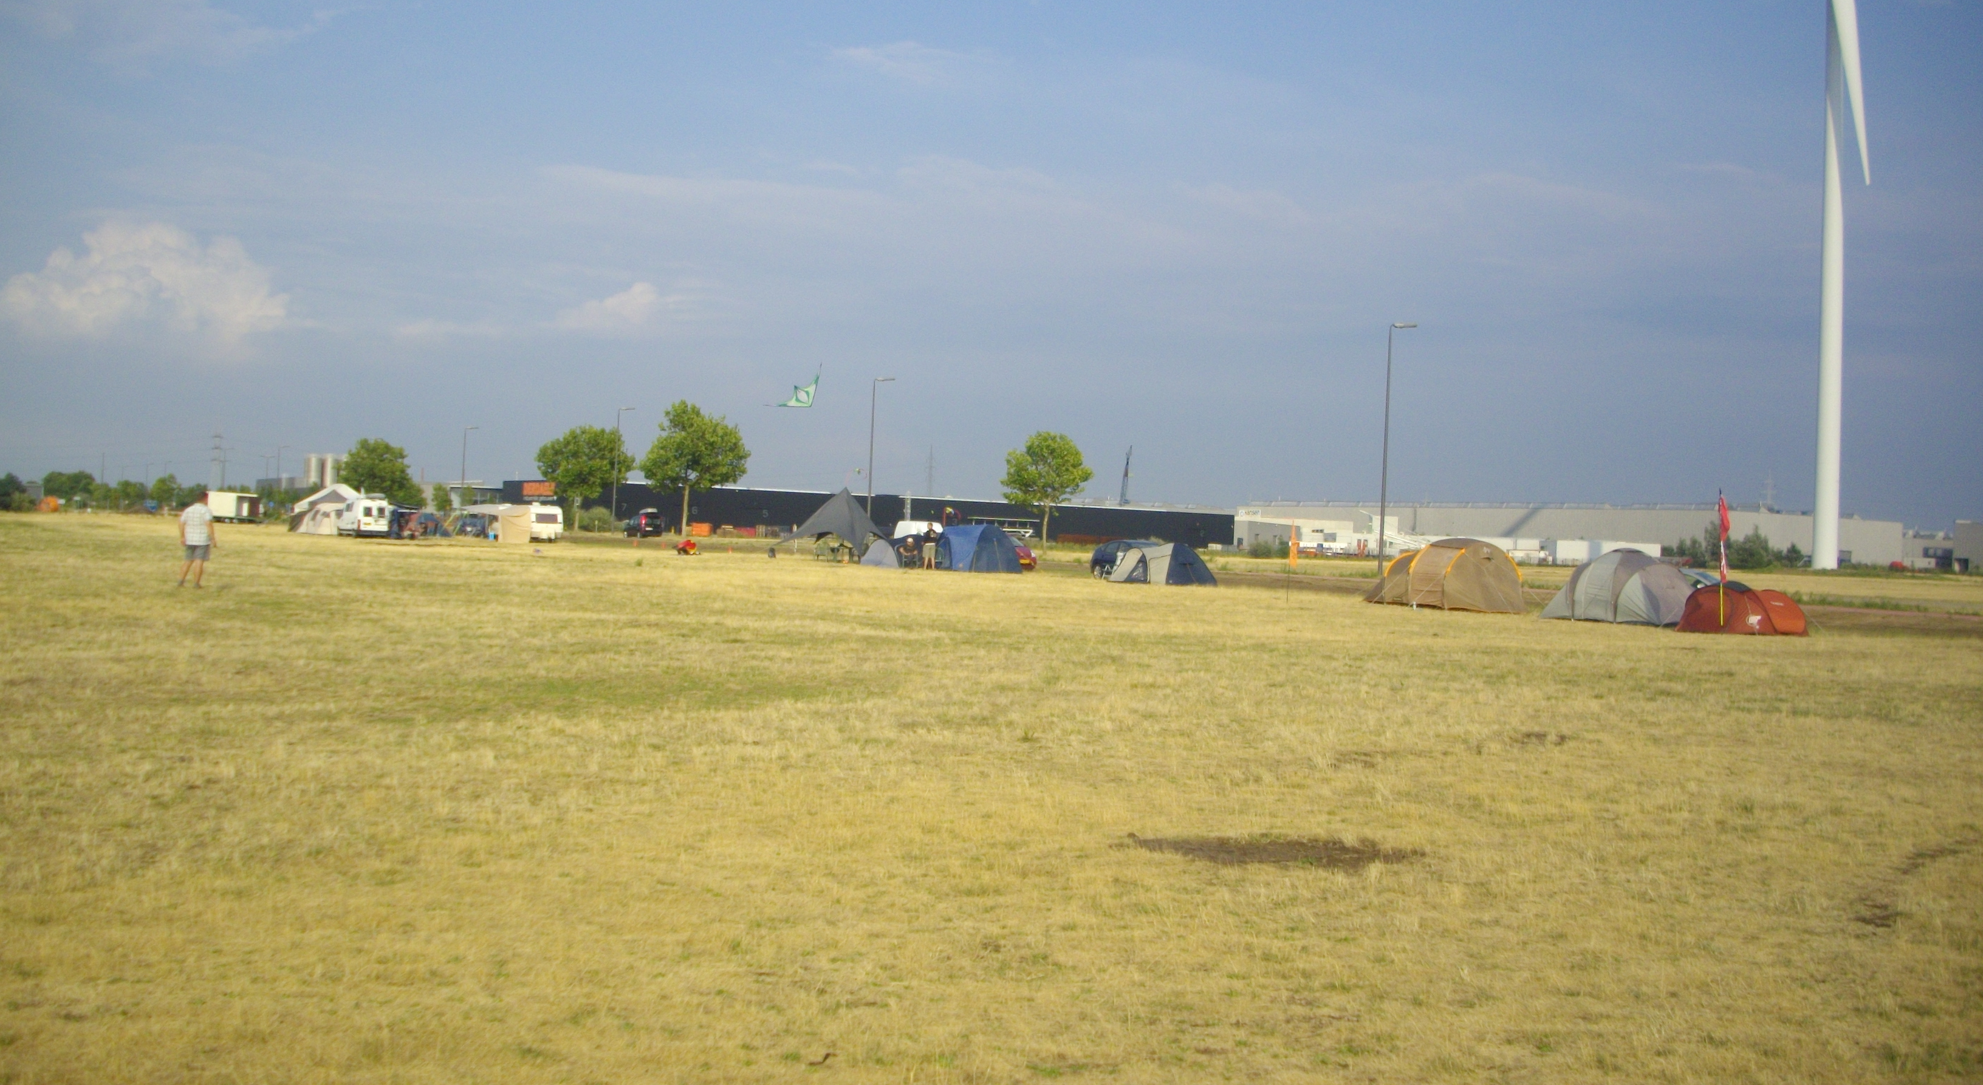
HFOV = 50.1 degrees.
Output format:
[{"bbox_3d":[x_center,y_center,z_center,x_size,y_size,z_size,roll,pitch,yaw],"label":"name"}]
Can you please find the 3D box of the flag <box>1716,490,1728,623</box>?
[{"bbox_3d":[14.631,0.373,42.500,0.260,2.827,0.150,2,0,0],"label":"flag"}]

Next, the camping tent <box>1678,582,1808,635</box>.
[{"bbox_3d":[15.881,1.392,44.800,2.500,1.070,1.700,2,0,6],"label":"camping tent"}]

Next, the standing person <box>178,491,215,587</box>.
[{"bbox_3d":[-14.787,-0.043,39.400,0.620,1.780,0.420,2,0,-10],"label":"standing person"}]

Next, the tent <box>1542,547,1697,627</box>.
[{"bbox_3d":[14.759,1.056,49.800,2.200,1.720,3.700,2,0,-20],"label":"tent"}]

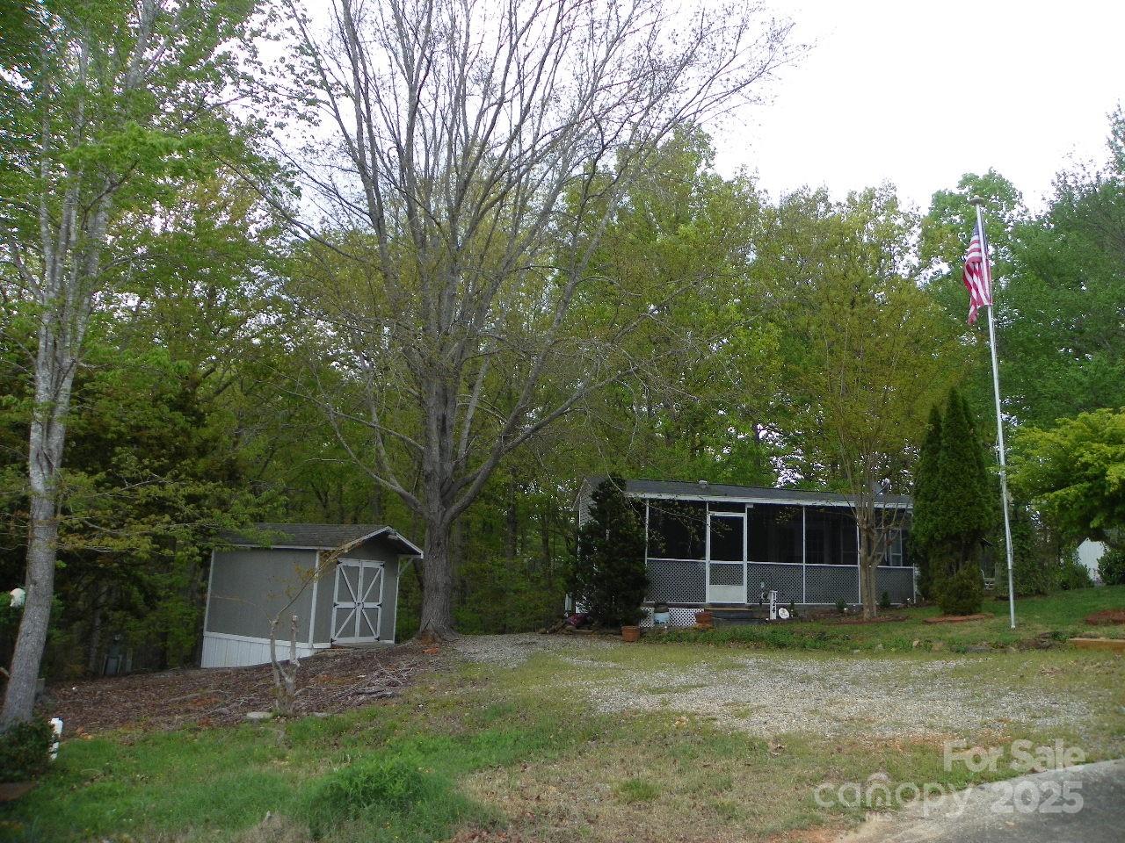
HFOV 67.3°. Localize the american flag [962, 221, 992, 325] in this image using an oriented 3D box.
[{"bbox_3d":[7.141,-2.552,14.560,0.420,1.757,0.280,-4,-12,27],"label":"american flag"}]

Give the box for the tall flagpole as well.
[{"bbox_3d":[7.197,-0.329,14.088,0.260,7.327,0.260,-5,-12,27],"label":"tall flagpole"}]

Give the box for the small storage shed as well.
[{"bbox_3d":[-6.196,4.367,20.746,4.948,3.497,2.641,-6,-13,35],"label":"small storage shed"}]

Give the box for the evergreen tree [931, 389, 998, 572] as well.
[{"bbox_3d":[8.748,1.630,18.424,1.500,4.716,1.500,2,-10,0],"label":"evergreen tree"}]

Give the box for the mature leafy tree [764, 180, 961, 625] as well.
[{"bbox_3d":[6.646,-0.547,19.077,4.100,9.758,4.000,2,-10,0],"label":"mature leafy tree"}]

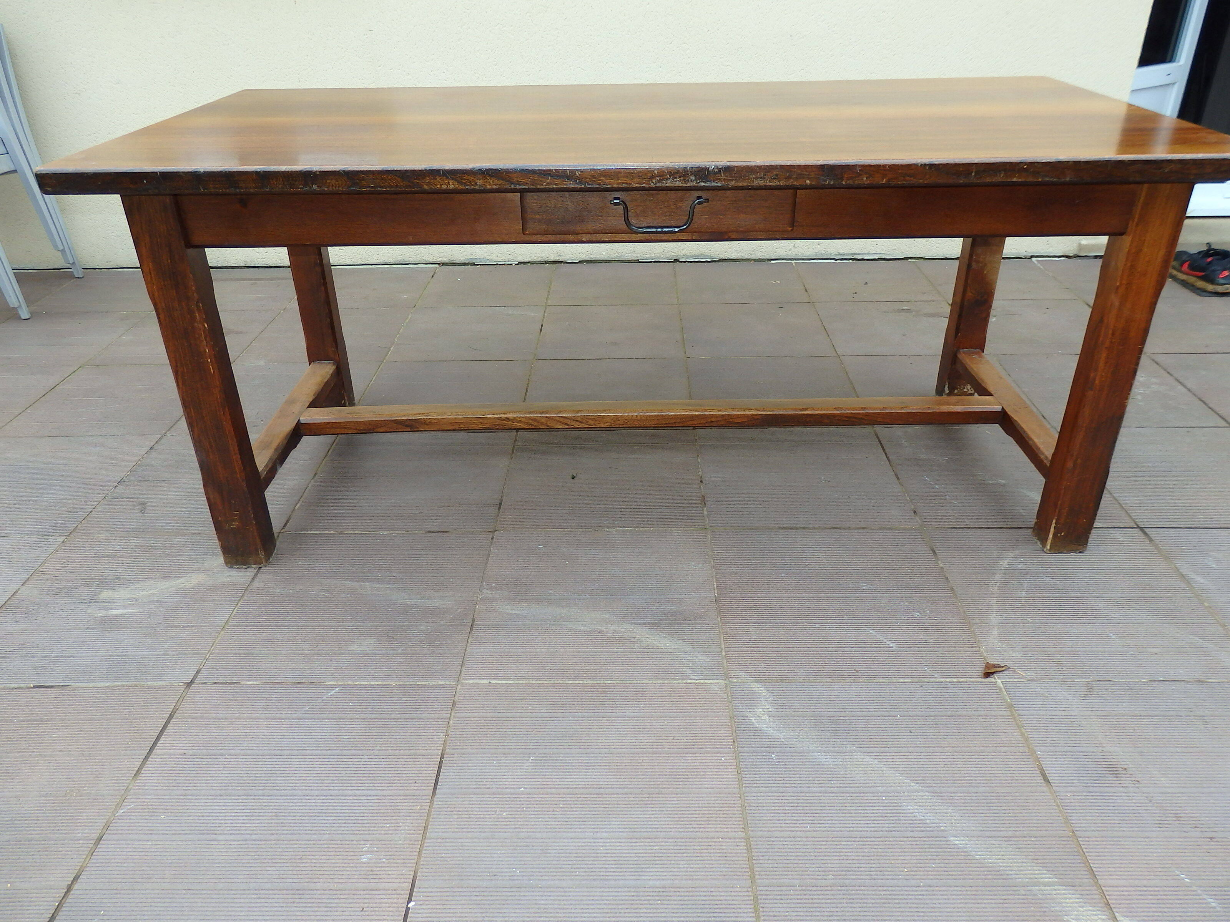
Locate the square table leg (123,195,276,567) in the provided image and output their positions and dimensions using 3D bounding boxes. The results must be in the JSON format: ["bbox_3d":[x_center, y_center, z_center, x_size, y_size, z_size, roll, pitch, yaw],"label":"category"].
[{"bbox_3d":[-0.711,-0.128,1.552,0.077,0.713,0.068,-1,30,1],"label":"square table leg"}]

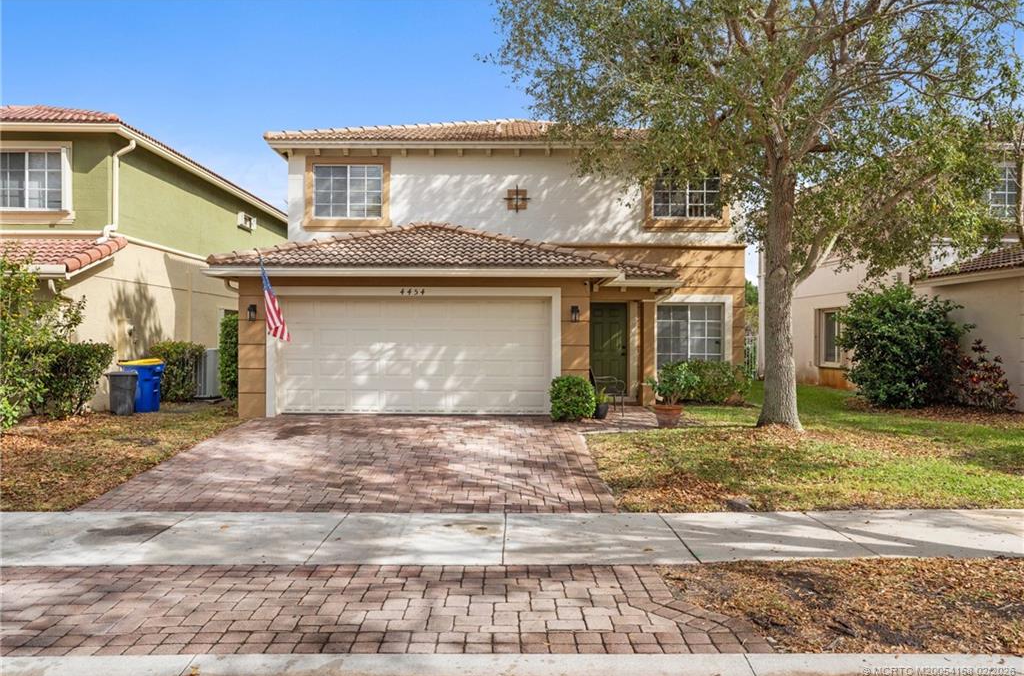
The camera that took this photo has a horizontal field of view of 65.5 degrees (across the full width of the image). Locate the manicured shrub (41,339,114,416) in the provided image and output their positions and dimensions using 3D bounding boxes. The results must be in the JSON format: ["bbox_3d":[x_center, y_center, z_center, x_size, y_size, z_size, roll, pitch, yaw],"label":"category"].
[{"bbox_3d":[-7.800,0.730,14.200,1.270,1.330,1.200,0,0,0],"label":"manicured shrub"}]

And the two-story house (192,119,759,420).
[{"bbox_3d":[0.150,-2.330,20.300,10.600,7.400,13.500,0,0,0],"label":"two-story house"}]

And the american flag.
[{"bbox_3d":[-3.980,-0.680,13.350,0.460,1.460,0.550,0,0,0],"label":"american flag"}]

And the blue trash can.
[{"bbox_3d":[-7.120,0.930,15.300,0.740,1.030,0.660,0,0,0],"label":"blue trash can"}]

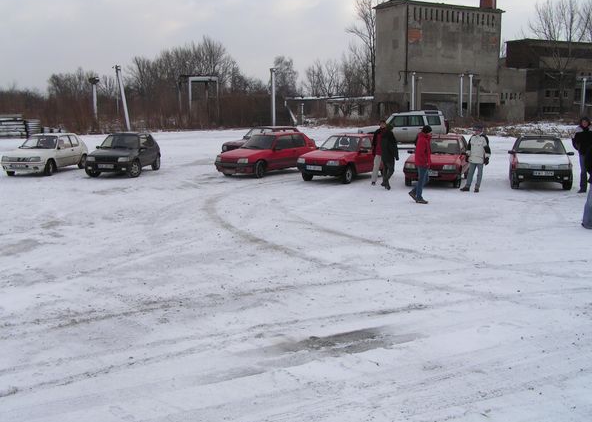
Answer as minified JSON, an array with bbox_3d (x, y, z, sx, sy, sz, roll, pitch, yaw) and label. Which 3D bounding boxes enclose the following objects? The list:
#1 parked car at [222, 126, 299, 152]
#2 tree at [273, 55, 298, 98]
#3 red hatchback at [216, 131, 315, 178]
[{"bbox_3d":[-1.262,-2.865,27.605,1.630,1.380,3.850,7,12,38],"label":"parked car"},{"bbox_3d":[-1.325,-15.023,79.330,3.200,8.001,3.200,0,10,0],"label":"tree"},{"bbox_3d":[-0.952,-1.941,22.154,1.630,1.380,4.020,7,12,38],"label":"red hatchback"}]

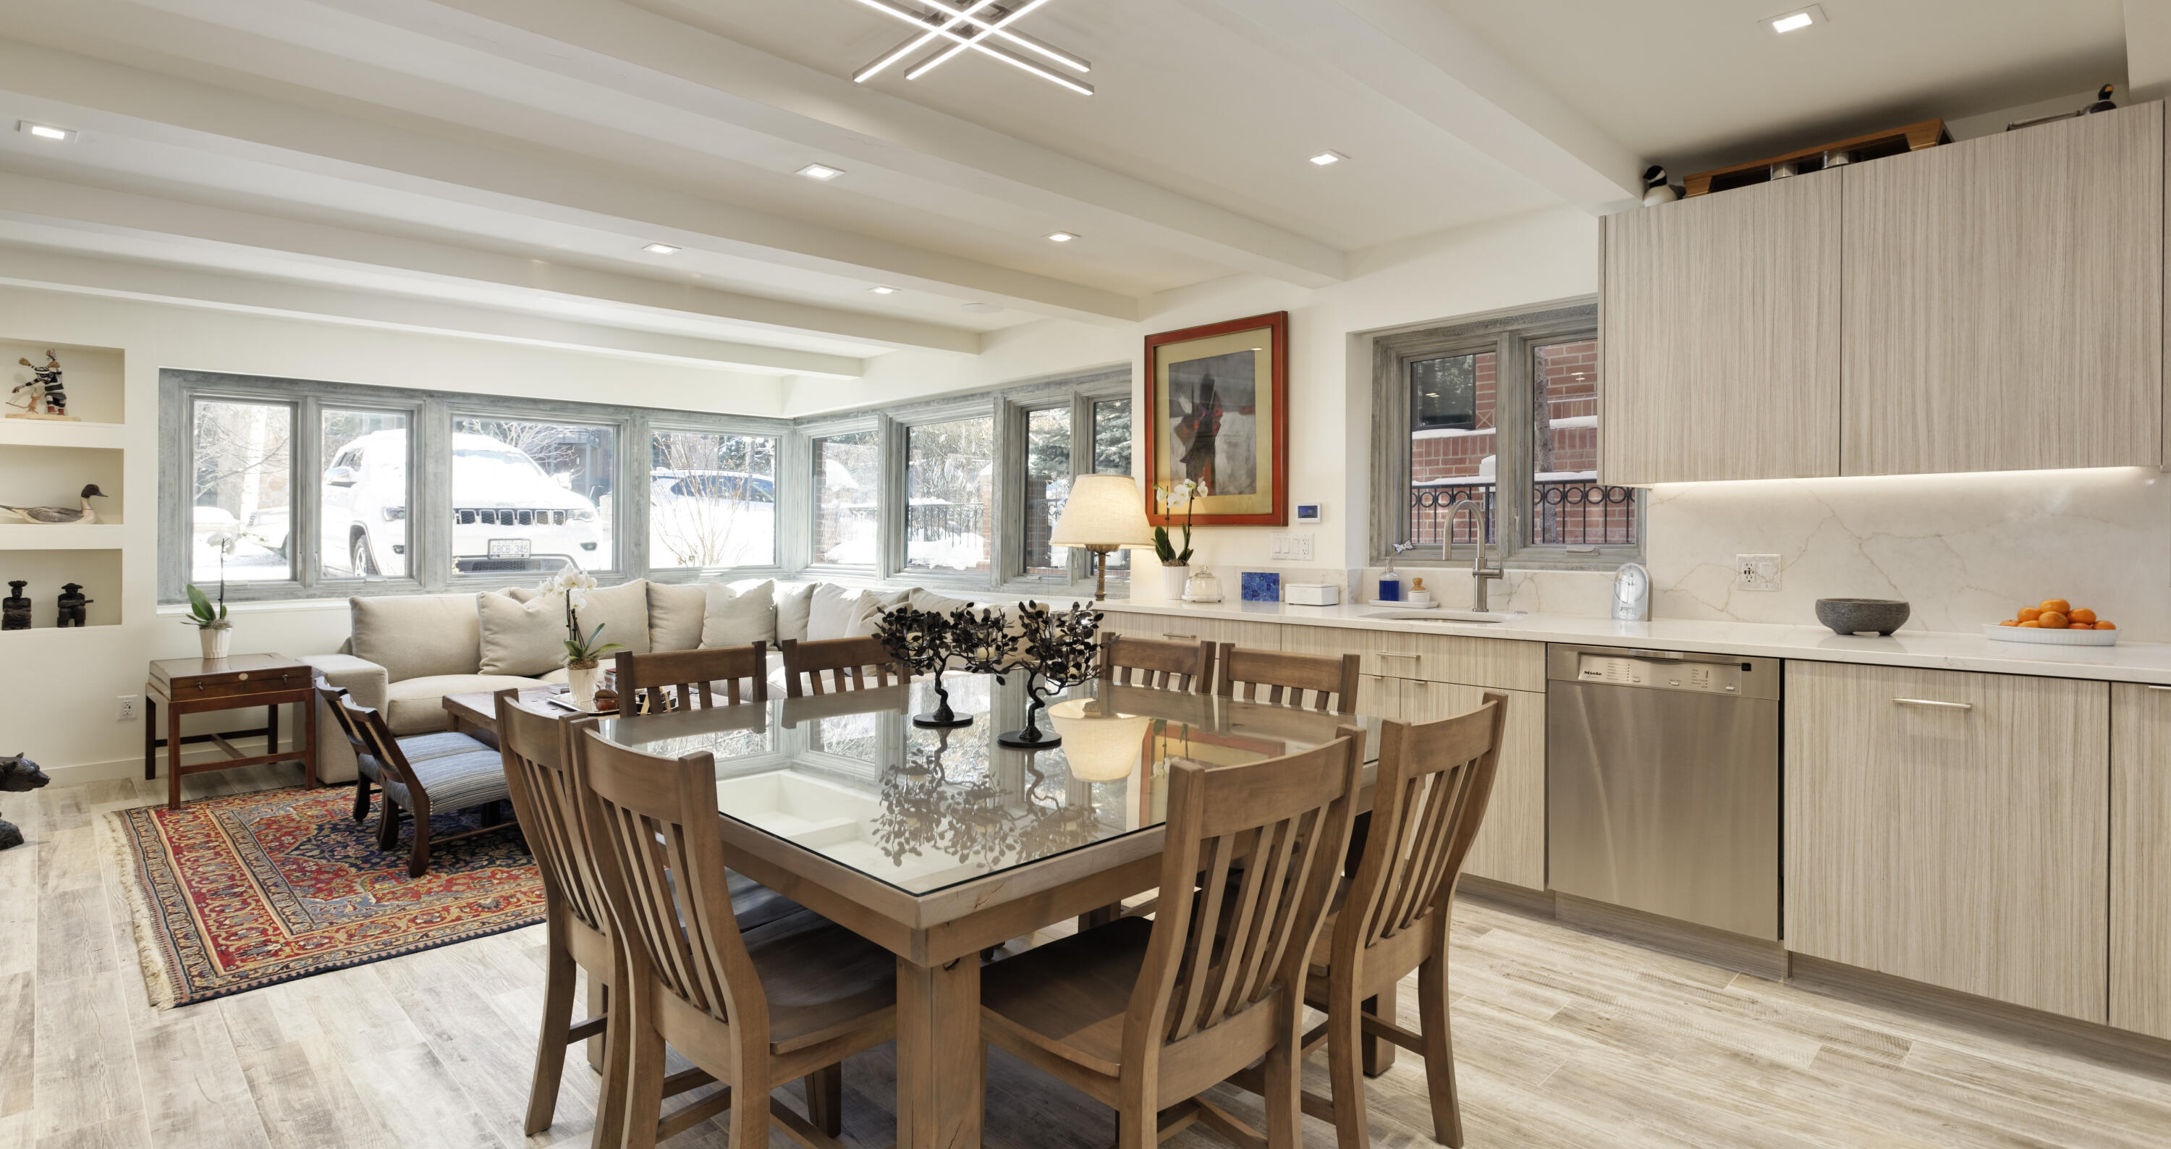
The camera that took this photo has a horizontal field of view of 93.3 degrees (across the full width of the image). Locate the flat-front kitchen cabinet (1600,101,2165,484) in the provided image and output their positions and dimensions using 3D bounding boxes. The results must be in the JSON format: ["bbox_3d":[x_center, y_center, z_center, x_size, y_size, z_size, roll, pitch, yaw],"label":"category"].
[{"bbox_3d":[2.209,-0.695,2.951,0.370,0.860,1.215,-1,2,-45],"label":"flat-front kitchen cabinet"}]

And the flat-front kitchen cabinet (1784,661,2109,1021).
[{"bbox_3d":[2.262,0.612,2.690,0.600,0.780,0.605,-2,3,-44],"label":"flat-front kitchen cabinet"}]

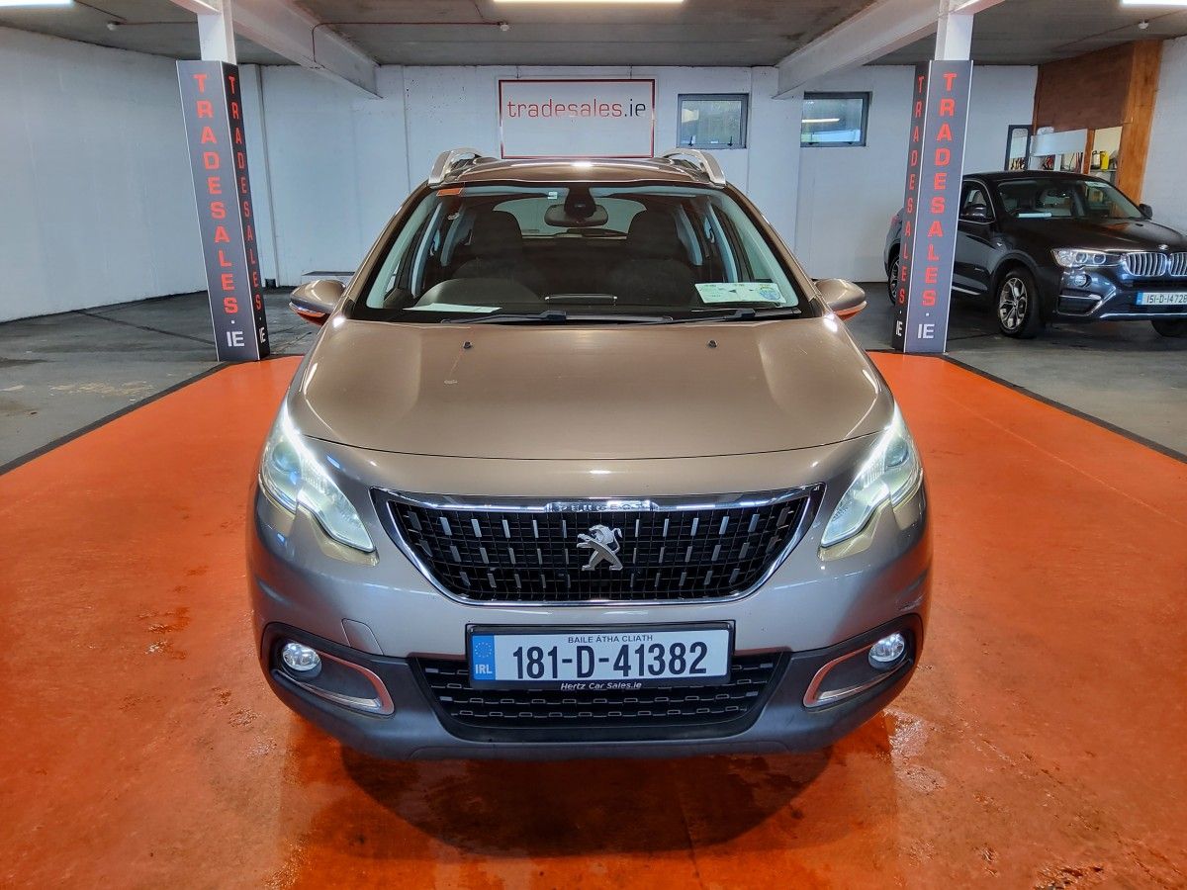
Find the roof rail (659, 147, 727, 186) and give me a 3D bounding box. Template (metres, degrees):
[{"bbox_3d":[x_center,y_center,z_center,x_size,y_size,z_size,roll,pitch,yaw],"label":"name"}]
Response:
[{"bbox_3d":[0.434,-1.291,4.202,0.115,0.140,1.600,-1,16,-2],"label":"roof rail"}]

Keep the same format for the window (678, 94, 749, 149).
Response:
[{"bbox_3d":[1.839,-4.997,13.772,1.070,0.790,0.100,-1,16,-2],"label":"window"}]

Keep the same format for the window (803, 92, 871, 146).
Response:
[{"bbox_3d":[3.736,-5.023,13.821,1.050,0.790,0.100,-1,16,-2],"label":"window"}]

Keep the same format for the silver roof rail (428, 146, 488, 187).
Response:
[{"bbox_3d":[-0.611,-1.247,4.060,0.100,0.150,1.450,-1,15,-2],"label":"silver roof rail"}]

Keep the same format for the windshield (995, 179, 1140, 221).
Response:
[{"bbox_3d":[4.963,-2.567,9.300,1.400,0.150,0.800,-1,45,-3],"label":"windshield"}]

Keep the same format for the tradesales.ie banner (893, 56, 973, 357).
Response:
[{"bbox_3d":[2.973,-2.042,7.829,0.360,2.440,0.270,-1,16,-2],"label":"tradesales.ie banner"}]

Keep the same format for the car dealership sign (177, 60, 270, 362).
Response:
[{"bbox_3d":[-3.140,-1.956,7.649,0.355,2.440,0.345,-1,15,-1],"label":"car dealership sign"}]

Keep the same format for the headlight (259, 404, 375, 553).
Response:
[{"bbox_3d":[-0.642,0.060,2.095,0.360,0.240,0.520,-1,15,-2],"label":"headlight"}]

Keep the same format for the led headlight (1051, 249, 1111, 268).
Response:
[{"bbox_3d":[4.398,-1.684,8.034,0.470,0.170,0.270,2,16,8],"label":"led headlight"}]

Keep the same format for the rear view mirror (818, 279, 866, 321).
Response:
[{"bbox_3d":[0.854,-0.505,3.133,0.220,0.170,0.160,-1,15,-2],"label":"rear view mirror"}]

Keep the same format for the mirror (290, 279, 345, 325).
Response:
[{"bbox_3d":[-0.935,-0.485,3.076,0.220,0.170,0.160,-1,15,-2],"label":"mirror"}]

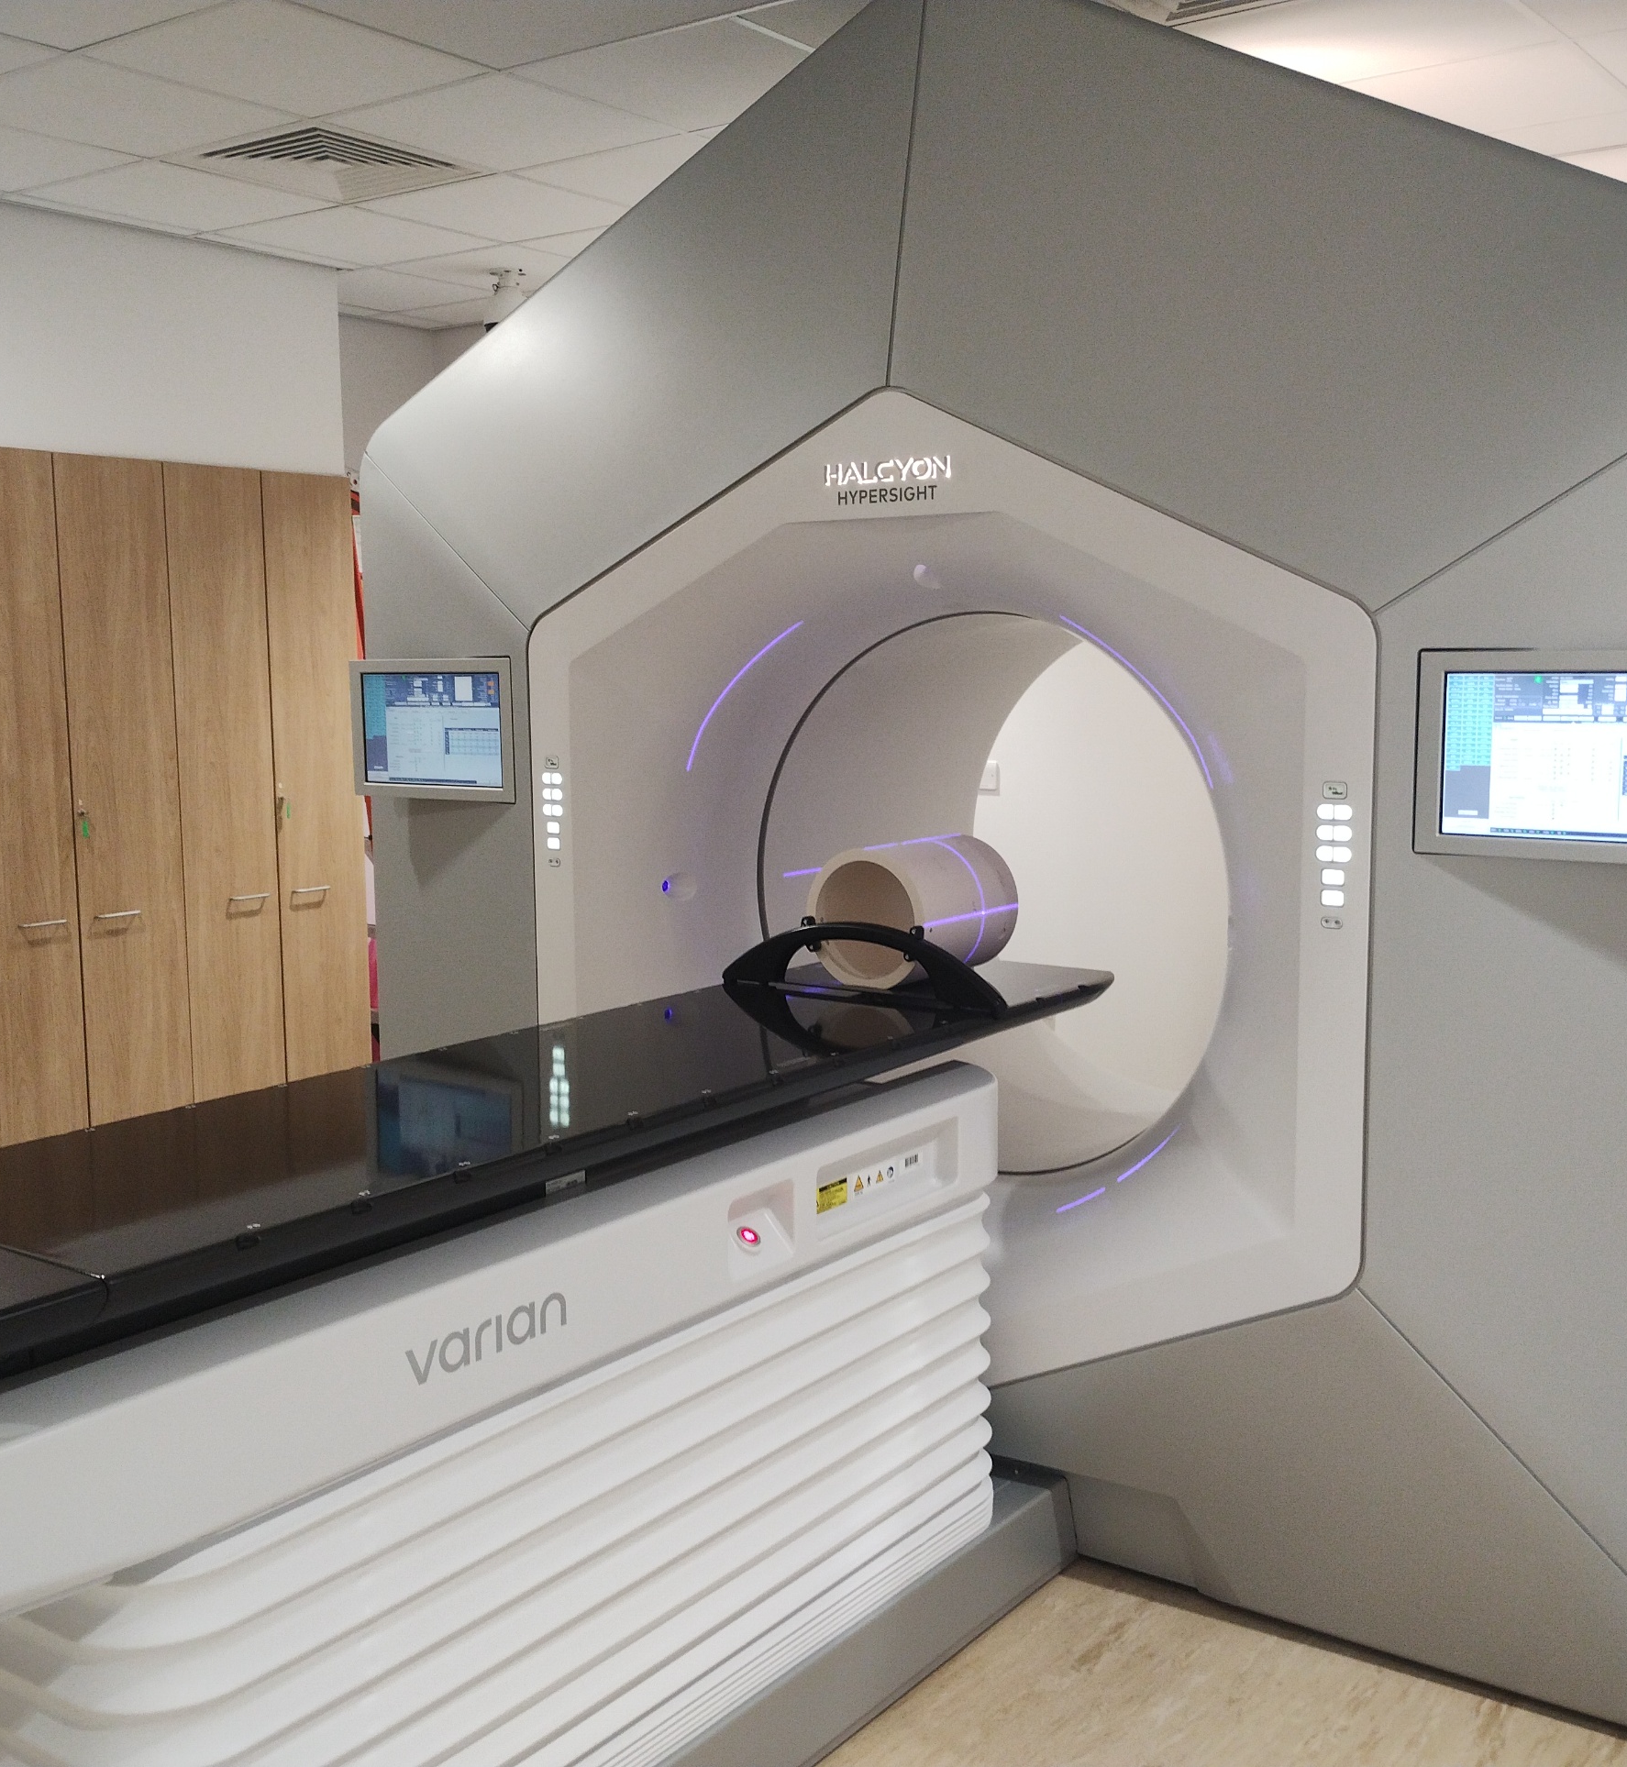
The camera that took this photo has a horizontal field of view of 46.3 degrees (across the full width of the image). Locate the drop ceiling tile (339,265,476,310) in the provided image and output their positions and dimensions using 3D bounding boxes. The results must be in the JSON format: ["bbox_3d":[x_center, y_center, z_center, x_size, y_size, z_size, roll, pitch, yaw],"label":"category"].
[{"bbox_3d":[-1.444,-1.976,6.335,0.600,0.020,0.600,5,9,36],"label":"drop ceiling tile"}]

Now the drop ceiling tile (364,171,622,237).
[{"bbox_3d":[-0.829,-1.832,5.152,0.600,0.020,0.600,5,9,36],"label":"drop ceiling tile"}]

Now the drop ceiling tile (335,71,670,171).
[{"bbox_3d":[-0.698,-1.728,4.320,0.600,0.020,0.600,5,9,36],"label":"drop ceiling tile"}]

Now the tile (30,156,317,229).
[{"bbox_3d":[-1.667,-1.807,5.023,0.600,0.020,0.600,5,9,36],"label":"tile"}]

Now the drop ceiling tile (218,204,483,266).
[{"bbox_3d":[-1.314,-1.871,5.503,0.600,0.020,0.600,5,9,36],"label":"drop ceiling tile"}]

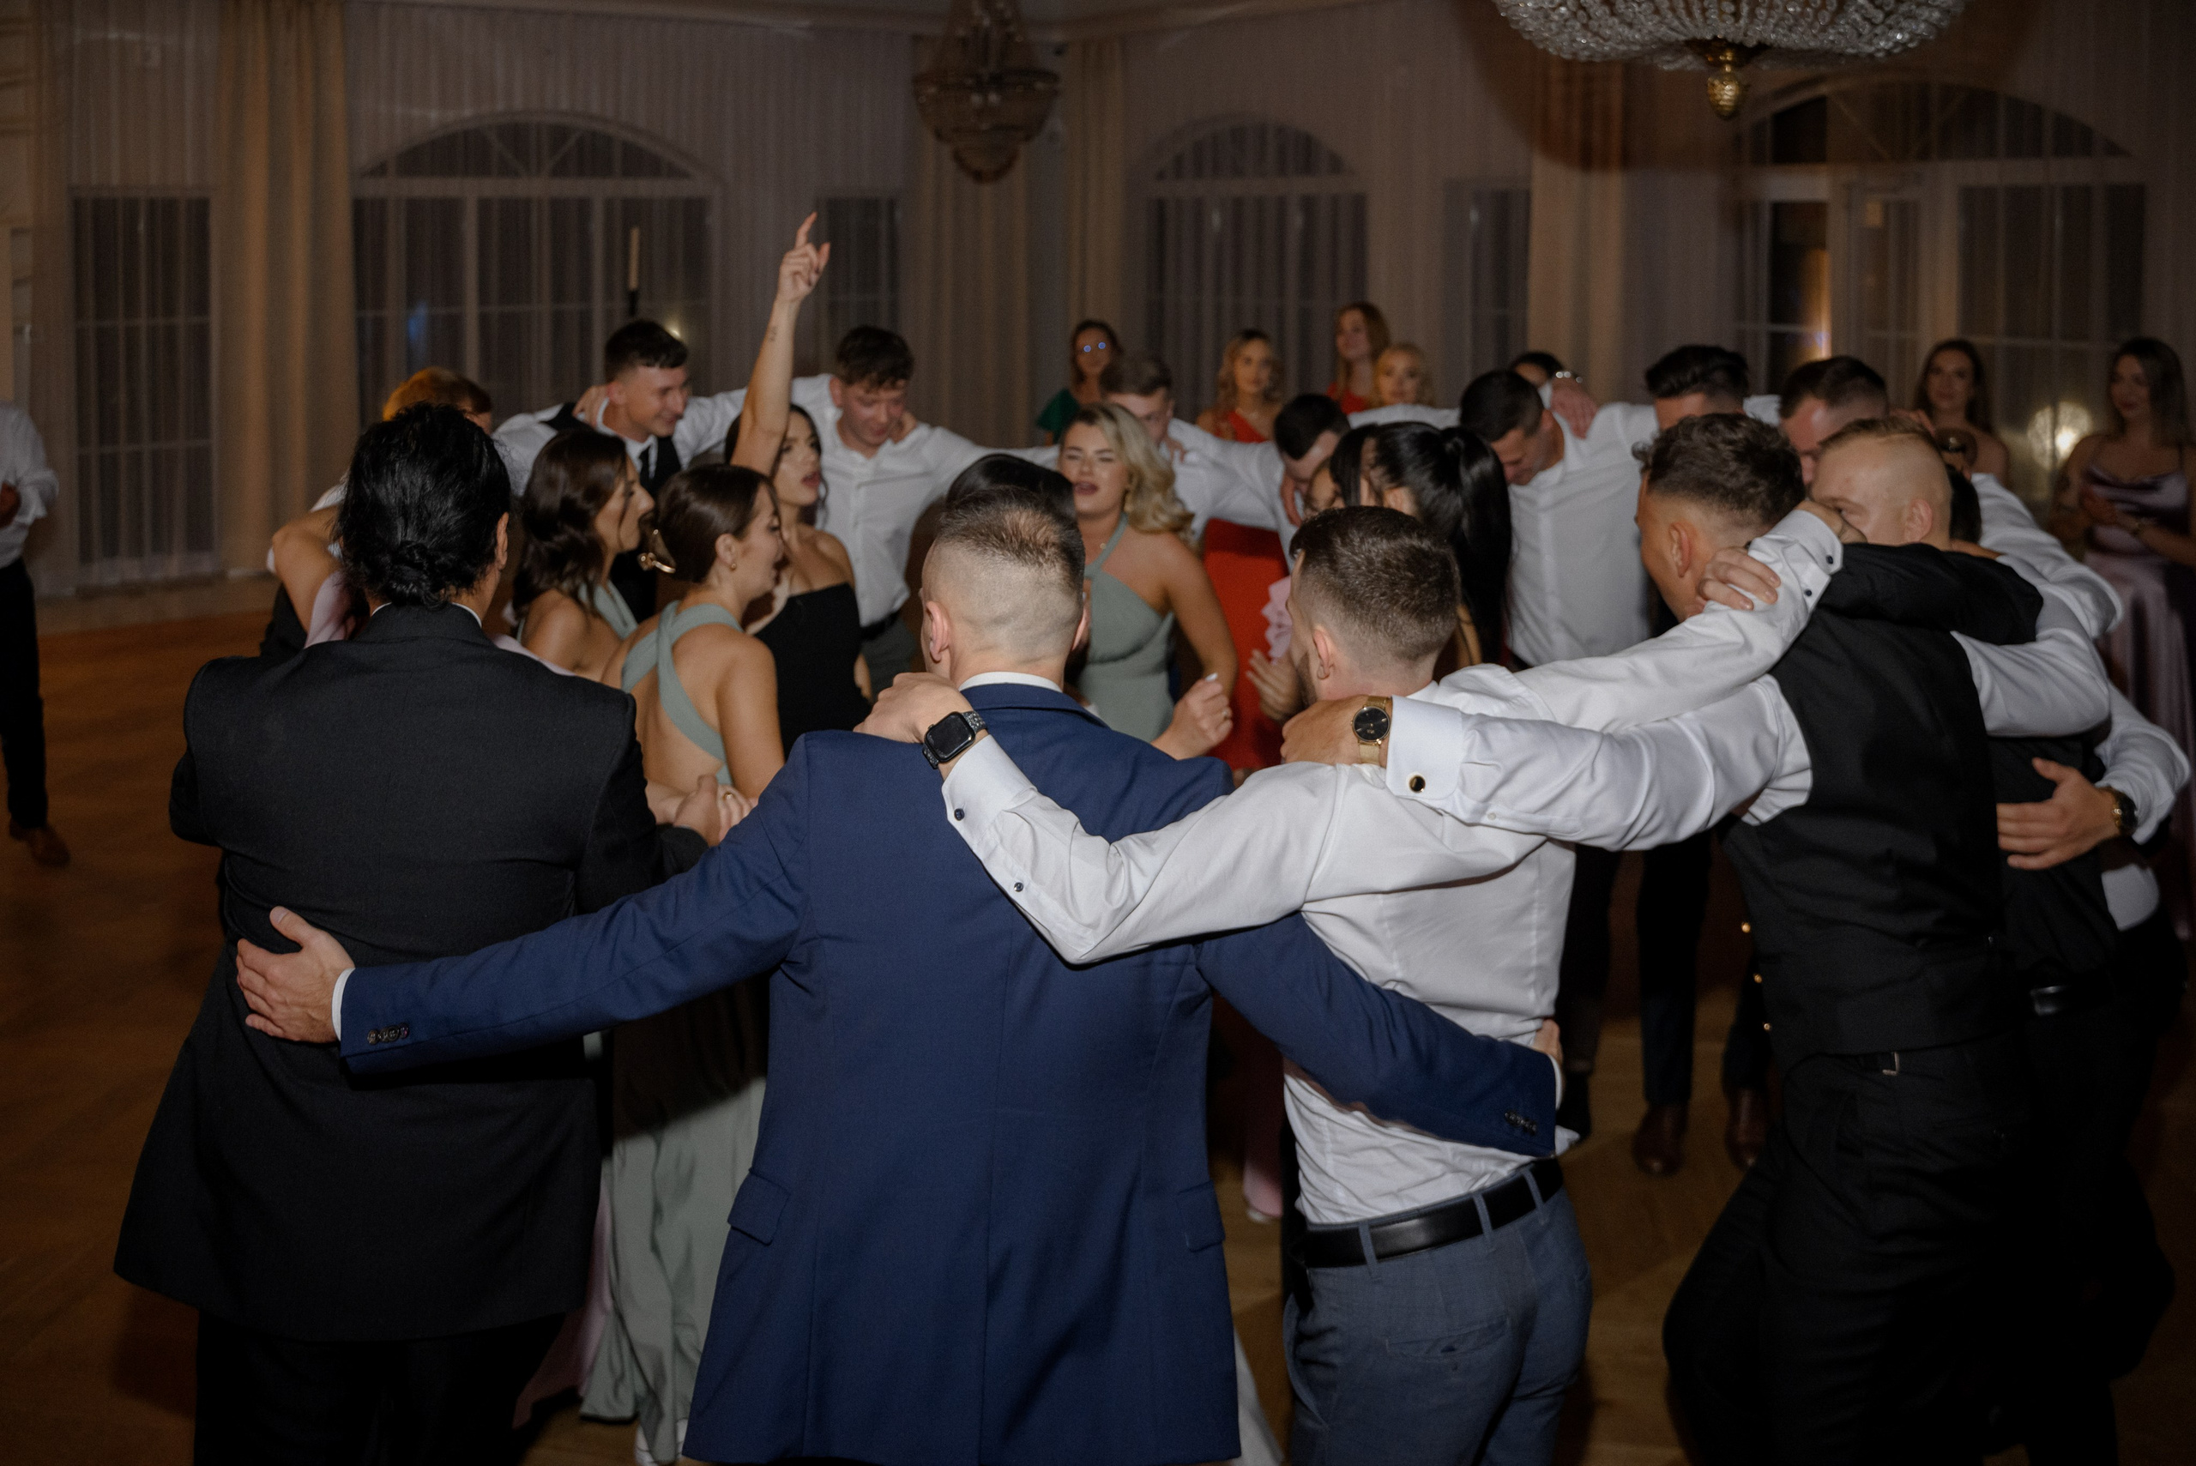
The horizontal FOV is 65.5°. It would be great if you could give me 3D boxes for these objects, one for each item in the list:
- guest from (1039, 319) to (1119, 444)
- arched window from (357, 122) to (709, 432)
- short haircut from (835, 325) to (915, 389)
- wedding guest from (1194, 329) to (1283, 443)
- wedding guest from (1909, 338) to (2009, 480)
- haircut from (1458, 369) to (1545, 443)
[{"bbox_3d":[-0.015,-0.591,6.100,0.480,1.700,0.320,-1,14,-3],"label":"guest"},{"bbox_3d":[-3.312,-2.460,10.100,2.100,2.400,0.150,-7,12,-32],"label":"arched window"},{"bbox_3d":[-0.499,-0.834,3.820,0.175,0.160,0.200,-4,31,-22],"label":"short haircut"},{"bbox_3d":[0.501,-0.524,5.900,0.480,1.690,0.320,2,14,7],"label":"wedding guest"},{"bbox_3d":[2.567,-0.302,5.150,0.480,1.700,0.320,4,14,17],"label":"wedding guest"},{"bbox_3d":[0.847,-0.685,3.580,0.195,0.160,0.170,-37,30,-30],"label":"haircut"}]

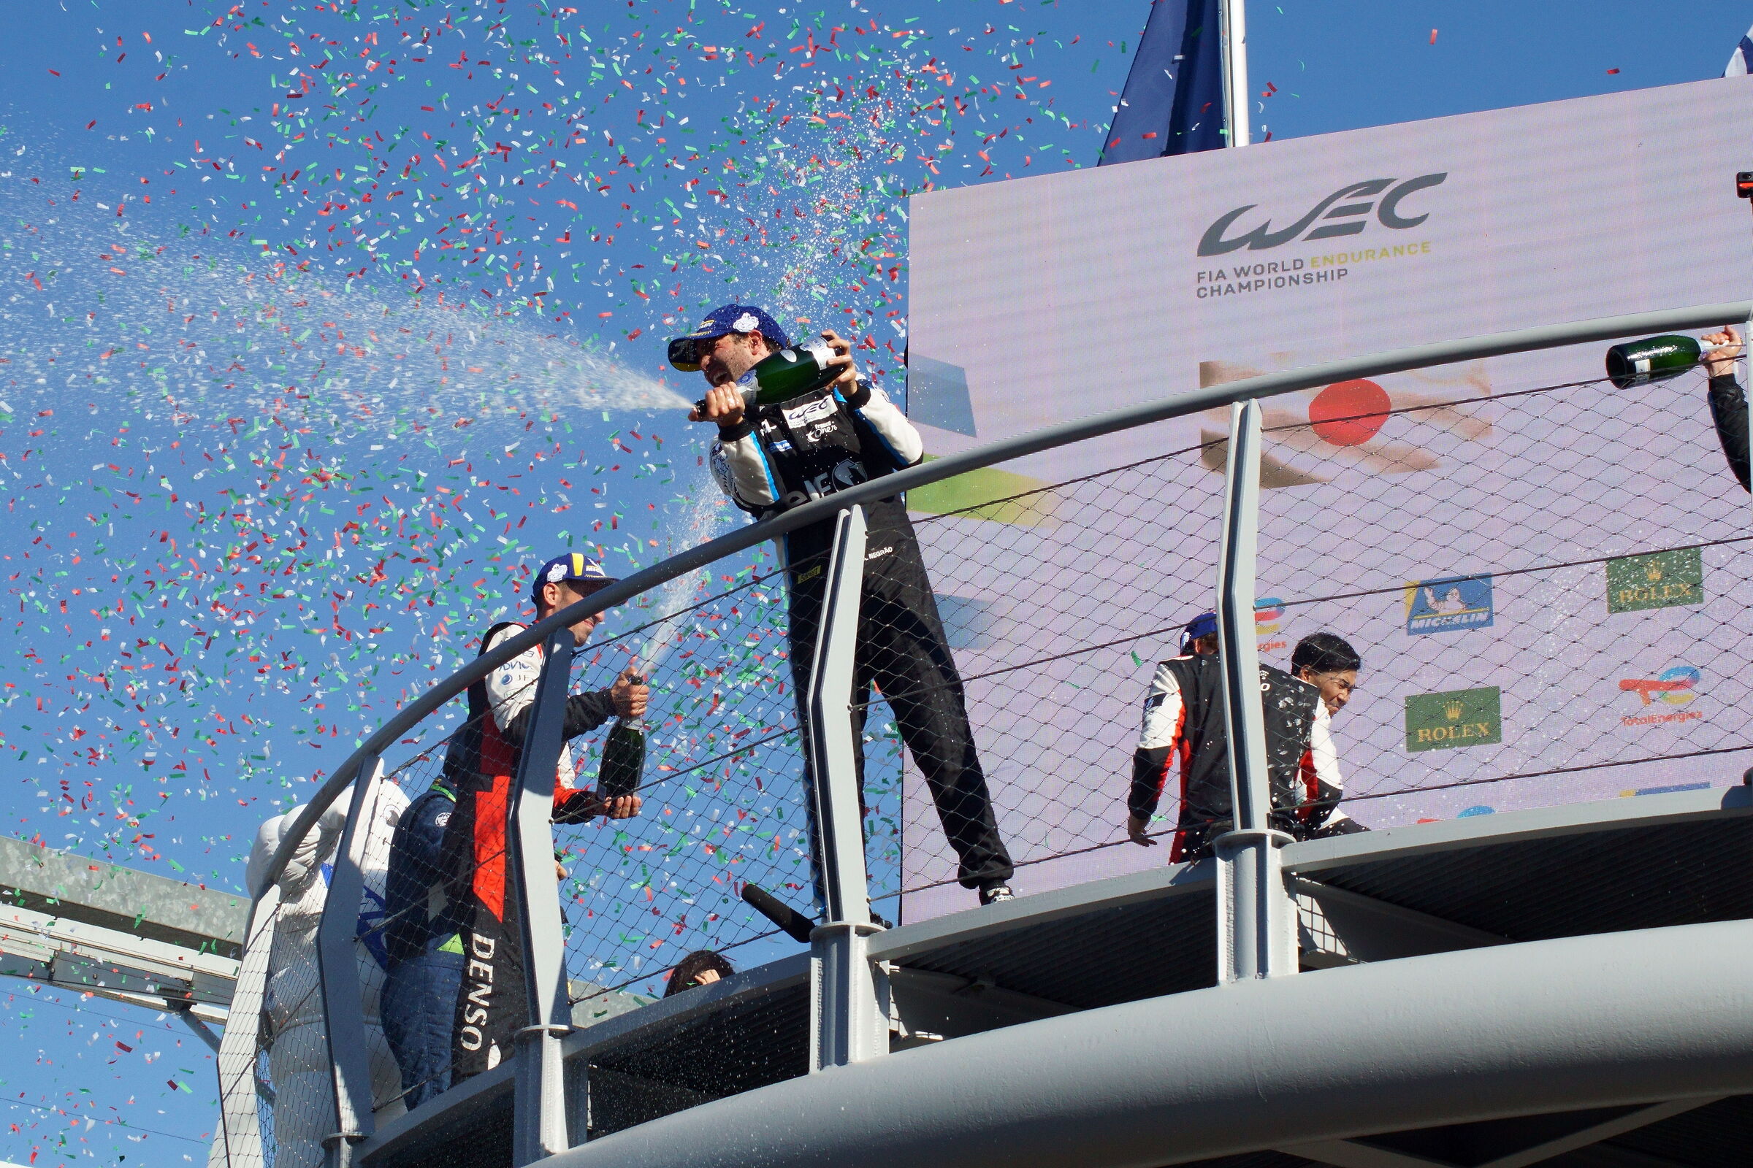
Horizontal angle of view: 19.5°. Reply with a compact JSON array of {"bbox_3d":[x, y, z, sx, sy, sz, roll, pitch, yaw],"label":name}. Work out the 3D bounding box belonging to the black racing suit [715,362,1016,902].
[{"bbox_3d":[-0.036,0.153,12.269,0.728,1.470,0.480,-4,-23,10],"label":"black racing suit"}]

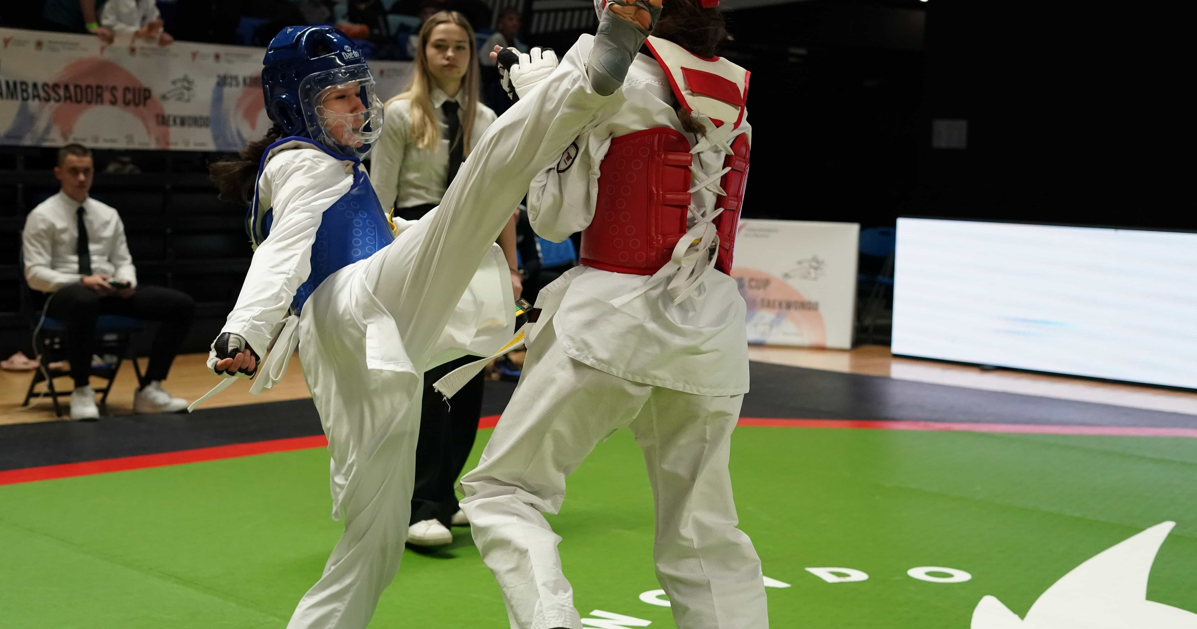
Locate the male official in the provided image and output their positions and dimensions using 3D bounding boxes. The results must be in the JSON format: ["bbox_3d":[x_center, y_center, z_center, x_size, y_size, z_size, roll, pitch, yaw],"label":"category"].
[{"bbox_3d":[-2.472,-0.187,8.397,0.720,1.326,0.660,-2,6,-33],"label":"male official"}]

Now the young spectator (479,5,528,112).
[{"bbox_3d":[-0.747,-1.722,12.902,0.430,1.320,0.360,-3,6,-40],"label":"young spectator"}]

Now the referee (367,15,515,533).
[{"bbox_3d":[-0.527,-0.132,5.529,0.490,1.736,0.380,0,5,-17],"label":"referee"}]

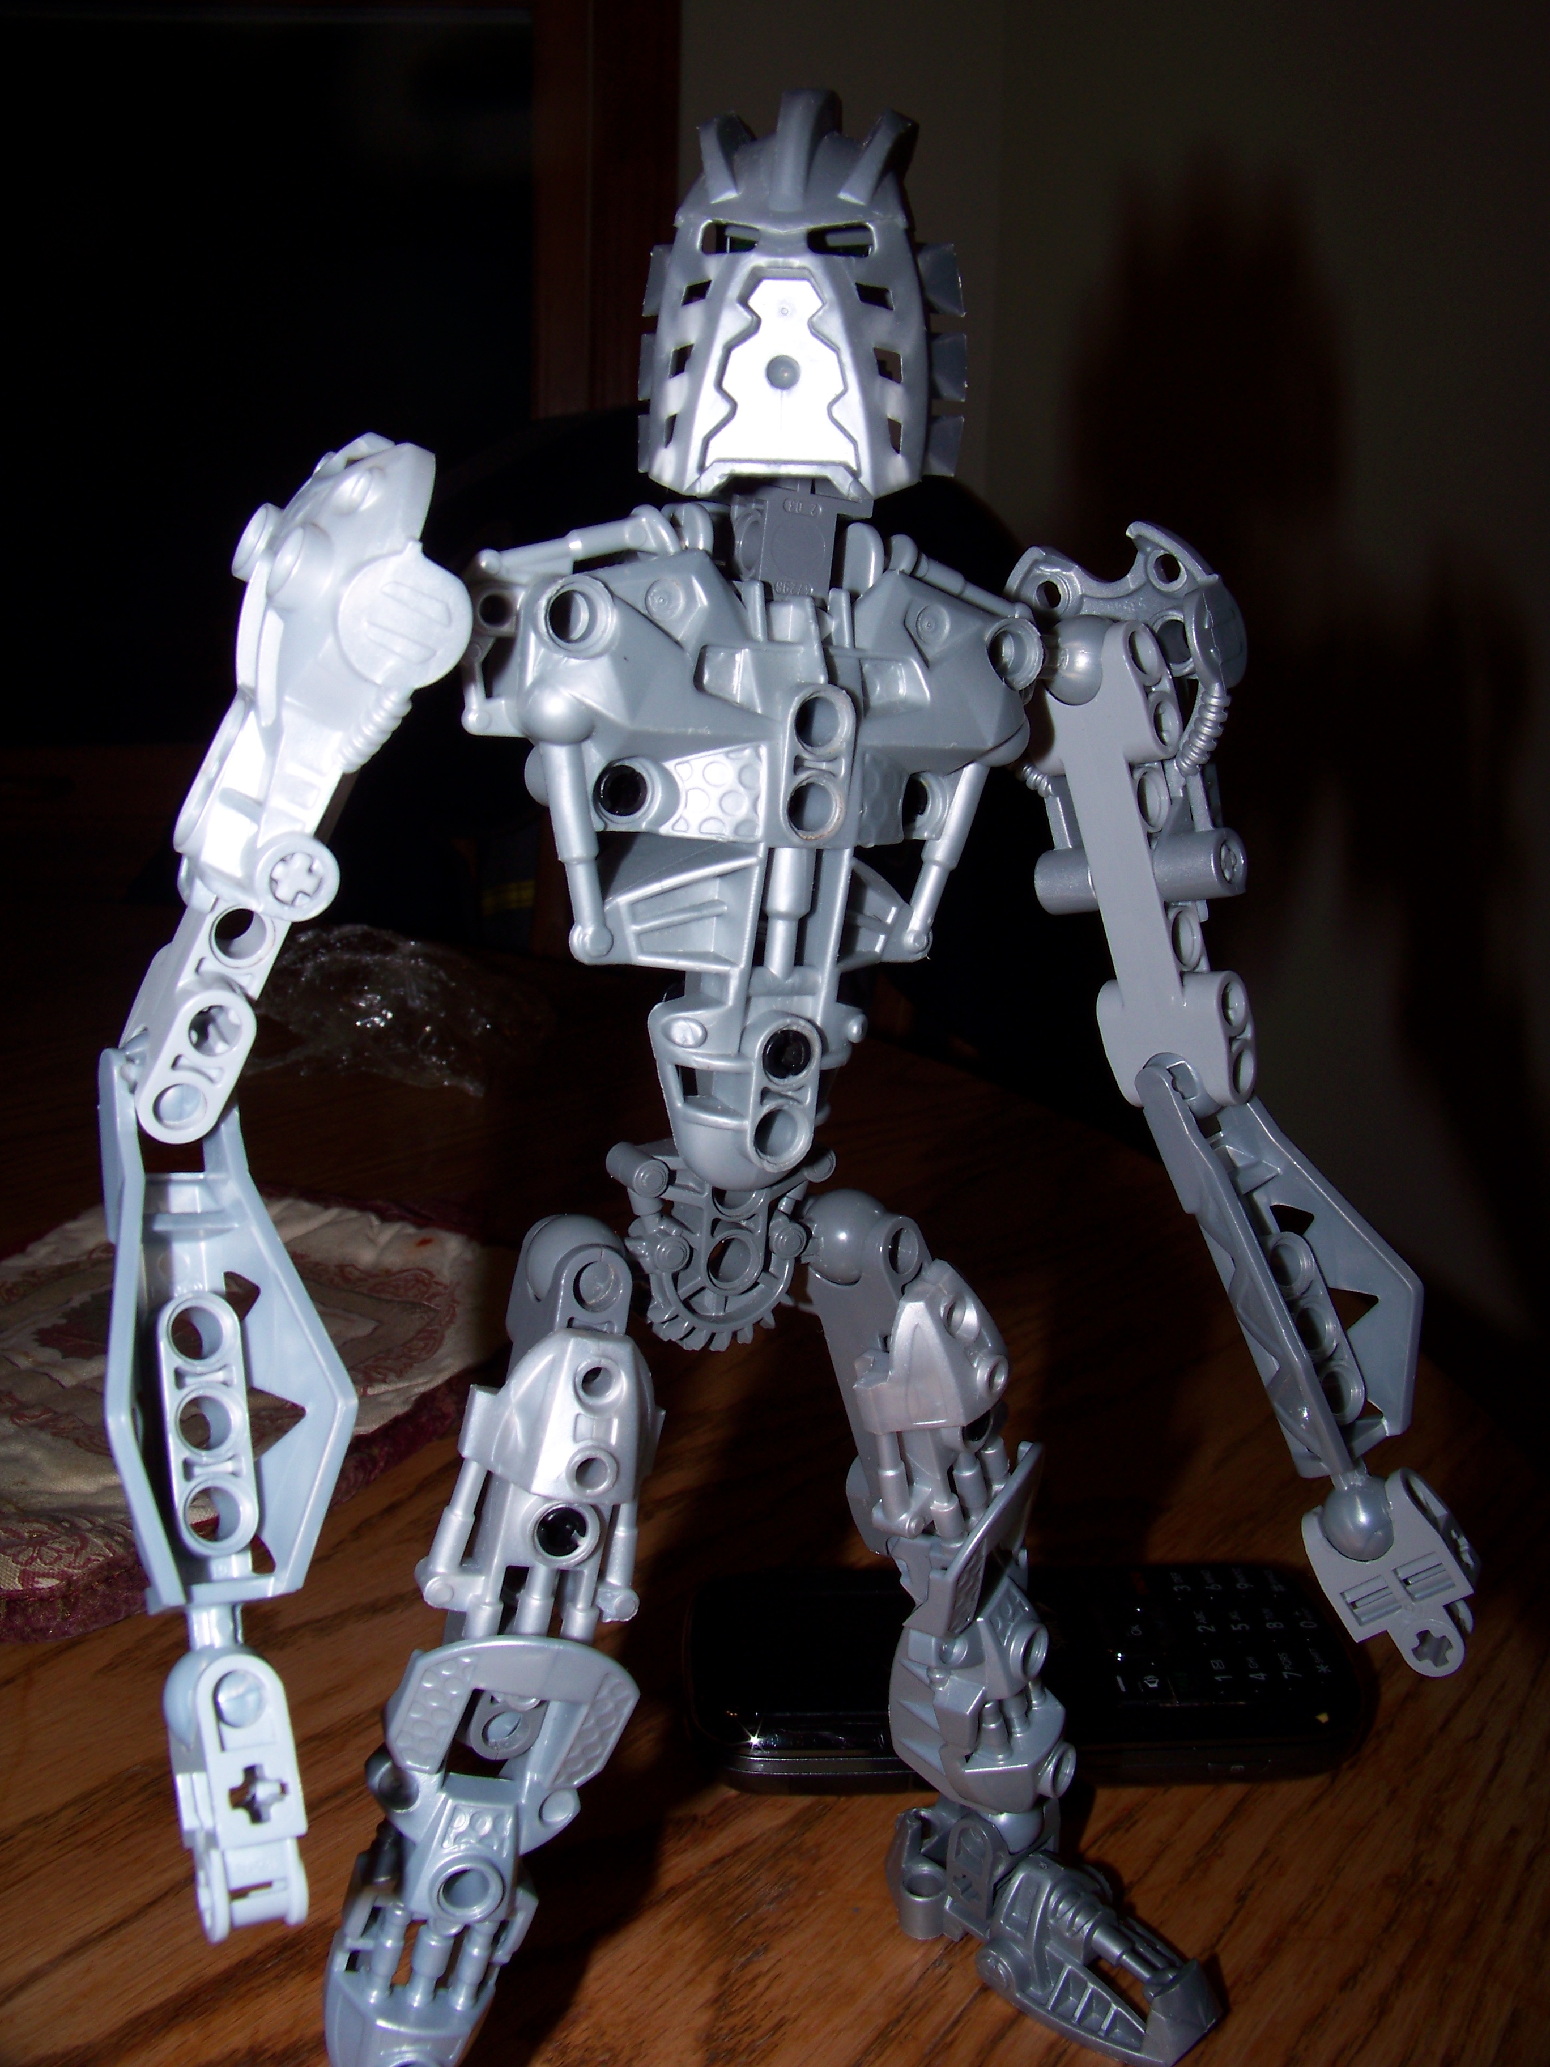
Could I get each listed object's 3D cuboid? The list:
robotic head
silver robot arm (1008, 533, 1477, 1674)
[{"bbox_3d":[0.003,-0.073,0.197,0.033,0.040,0.031,2,14,5],"label":"robotic head"},{"bbox_3d":[0.056,0.009,0.228,0.032,0.138,0.032,-19,6,-29],"label":"silver robot arm"}]

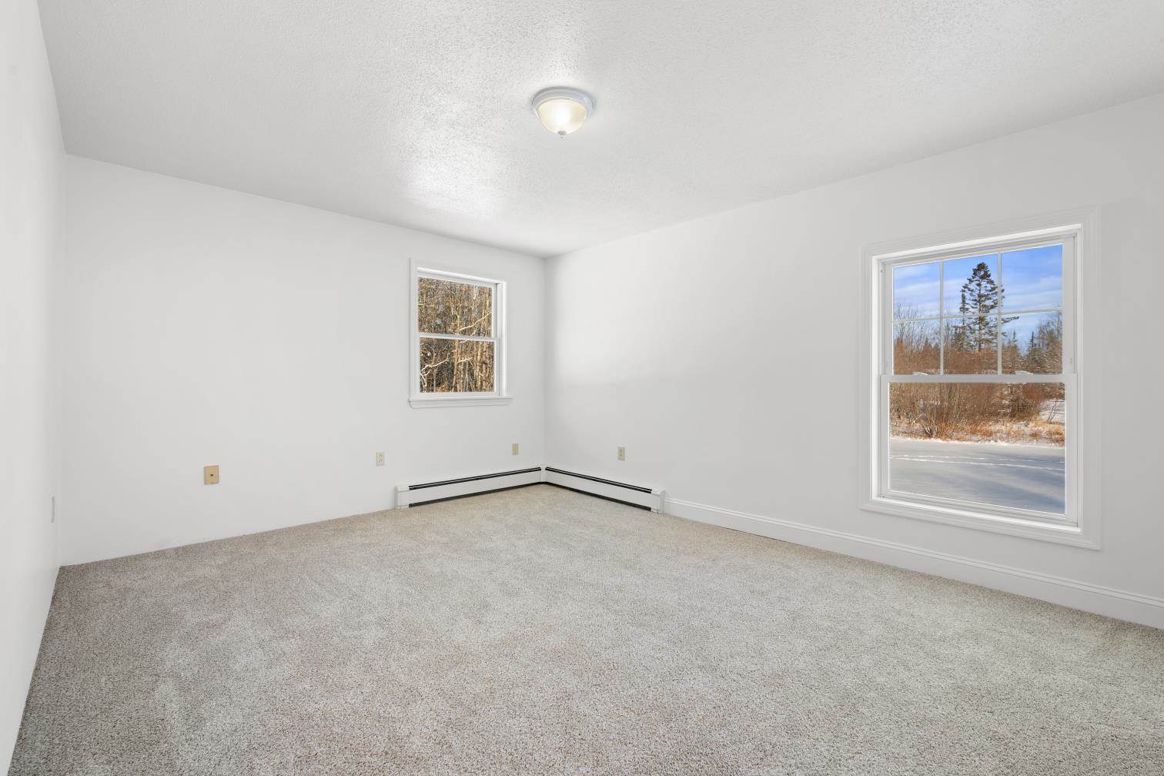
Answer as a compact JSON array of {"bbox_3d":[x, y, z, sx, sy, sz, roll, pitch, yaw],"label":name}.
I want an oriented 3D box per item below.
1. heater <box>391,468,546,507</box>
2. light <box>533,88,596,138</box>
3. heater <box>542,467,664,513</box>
[{"bbox_3d":[-0.988,0.938,4.677,1.599,0.190,0.070,0,1,-43],"label":"heater"},{"bbox_3d":[-0.091,-1.274,2.312,0.295,0.148,0.295,0,1,0],"label":"light"},{"bbox_3d":[0.126,0.957,4.670,0.070,0.190,1.554,0,1,-45],"label":"heater"}]

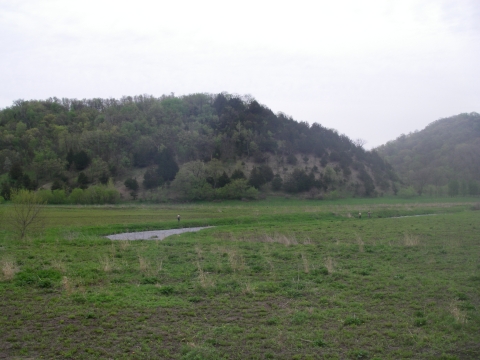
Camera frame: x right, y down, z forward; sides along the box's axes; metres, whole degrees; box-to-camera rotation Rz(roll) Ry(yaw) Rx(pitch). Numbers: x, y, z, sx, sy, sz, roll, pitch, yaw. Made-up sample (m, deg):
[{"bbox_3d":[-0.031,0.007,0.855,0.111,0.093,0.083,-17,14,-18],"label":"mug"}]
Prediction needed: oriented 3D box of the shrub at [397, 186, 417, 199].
[{"bbox_3d":[88.480,6.640,280.000,10.630,6.380,9.030,0,-1,0],"label":"shrub"}]

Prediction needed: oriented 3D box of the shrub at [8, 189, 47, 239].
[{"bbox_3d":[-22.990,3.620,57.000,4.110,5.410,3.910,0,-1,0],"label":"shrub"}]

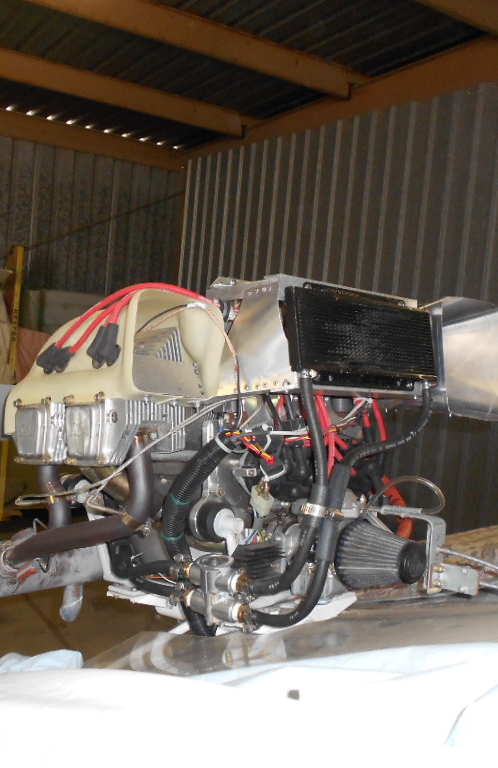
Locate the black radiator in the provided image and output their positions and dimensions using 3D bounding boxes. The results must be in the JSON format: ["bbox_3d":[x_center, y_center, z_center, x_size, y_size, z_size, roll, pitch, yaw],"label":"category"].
[{"bbox_3d":[0.159,-0.059,1.070,0.036,0.130,0.335,-9,-7,42],"label":"black radiator"}]

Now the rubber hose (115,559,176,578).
[{"bbox_3d":[-0.124,0.222,0.925,0.100,0.018,0.018,-18,-12,39],"label":"rubber hose"}]

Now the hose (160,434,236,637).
[{"bbox_3d":[-0.064,0.189,0.960,0.075,0.235,0.055,-1,-6,-27],"label":"hose"}]

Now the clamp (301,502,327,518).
[{"bbox_3d":[0.077,0.150,0.910,0.029,0.015,0.025,11,5,-17],"label":"clamp"}]

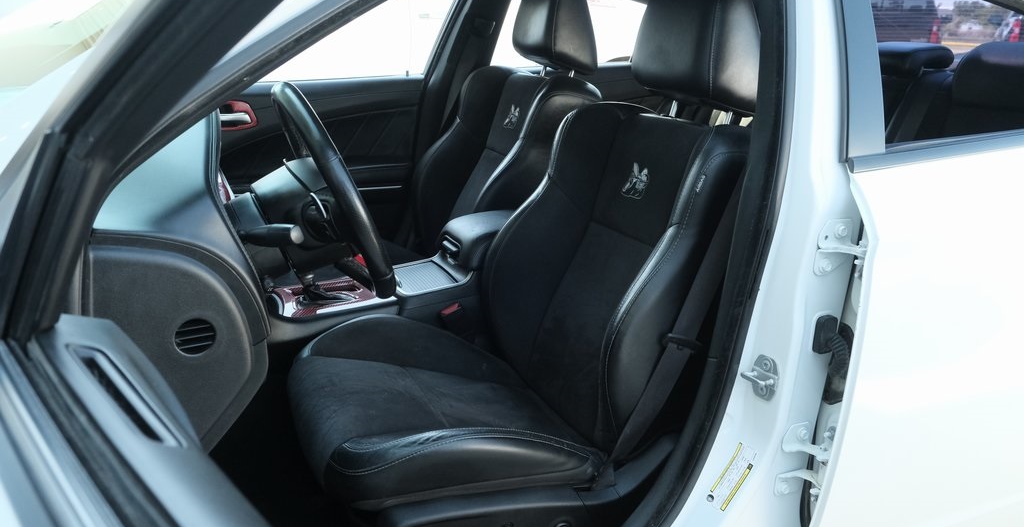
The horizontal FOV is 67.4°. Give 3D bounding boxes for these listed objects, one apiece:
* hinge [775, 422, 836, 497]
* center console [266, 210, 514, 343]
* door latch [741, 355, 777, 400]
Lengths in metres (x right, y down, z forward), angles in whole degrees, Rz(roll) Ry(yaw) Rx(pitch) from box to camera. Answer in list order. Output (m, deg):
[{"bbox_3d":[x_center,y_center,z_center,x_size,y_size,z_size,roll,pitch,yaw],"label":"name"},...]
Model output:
[{"bbox_3d":[0.439,0.292,1.144,0.075,0.097,0.057,-10,22,-21],"label":"hinge"},{"bbox_3d":[-0.185,0.021,1.745,0.790,0.270,0.250,-10,22,-21],"label":"center console"},{"bbox_3d":[0.348,0.160,1.079,0.034,0.078,0.050,-15,24,-33],"label":"door latch"}]

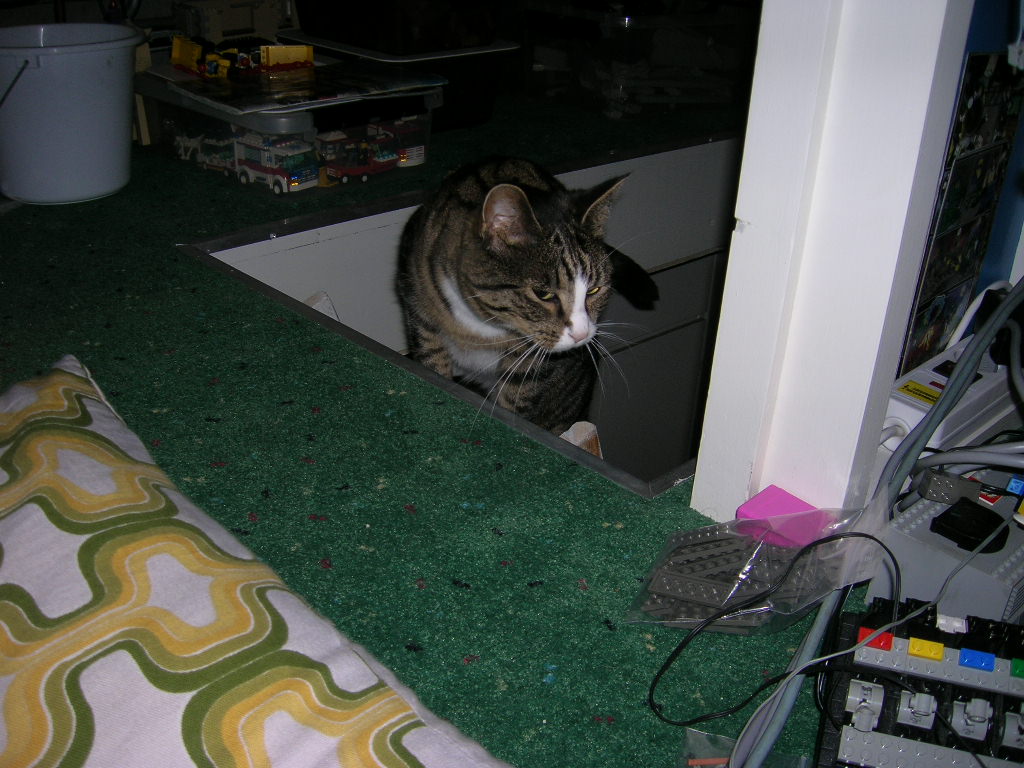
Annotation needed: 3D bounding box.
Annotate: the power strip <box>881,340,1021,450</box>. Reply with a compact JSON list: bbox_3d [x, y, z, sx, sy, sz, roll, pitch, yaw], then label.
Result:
[{"bbox_3d":[0.446,-0.011,0.932,0.330,0.041,0.055,-21,34,-39],"label":"power strip"}]

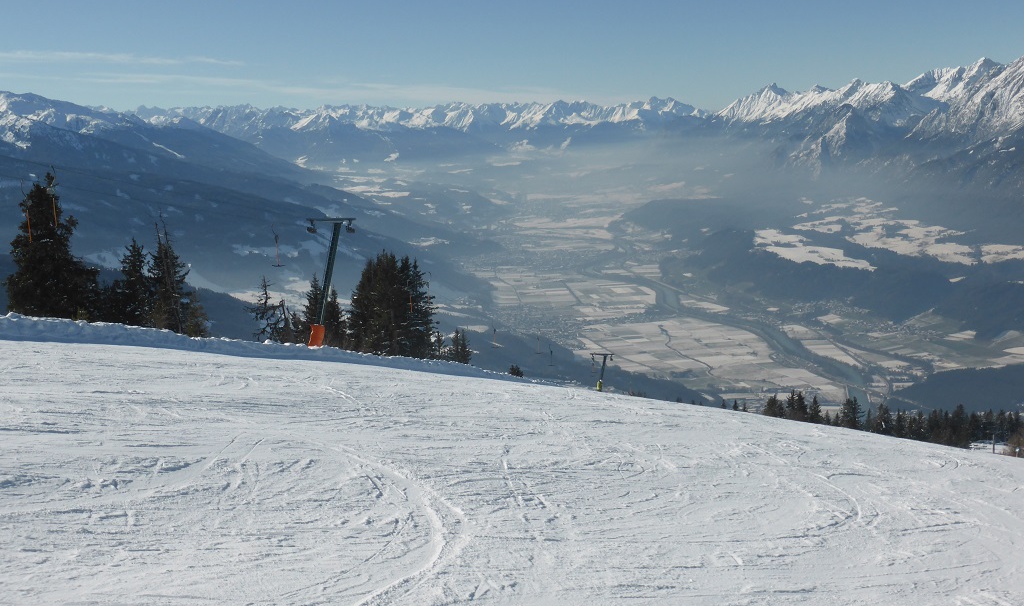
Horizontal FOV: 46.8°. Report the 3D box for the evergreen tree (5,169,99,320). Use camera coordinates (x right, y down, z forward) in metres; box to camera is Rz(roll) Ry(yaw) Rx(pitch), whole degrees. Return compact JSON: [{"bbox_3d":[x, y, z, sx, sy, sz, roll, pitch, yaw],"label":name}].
[{"bbox_3d":[-20.970,-2.440,54.000,4.380,7.200,4.380,0,9,0],"label":"evergreen tree"}]

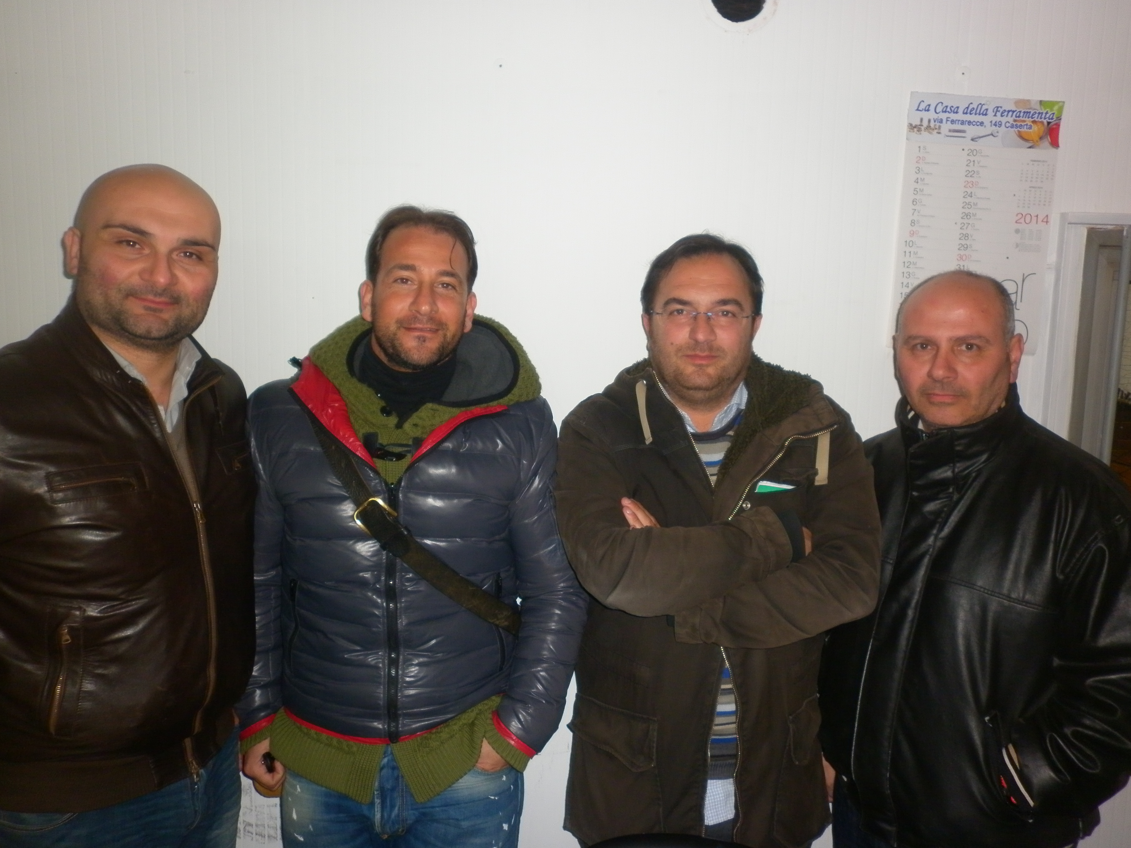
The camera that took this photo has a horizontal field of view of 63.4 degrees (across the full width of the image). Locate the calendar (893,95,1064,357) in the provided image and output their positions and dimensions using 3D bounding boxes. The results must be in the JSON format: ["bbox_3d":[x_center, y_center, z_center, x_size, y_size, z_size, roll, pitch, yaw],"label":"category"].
[{"bbox_3d":[0.767,-0.371,1.714,0.290,0.470,0.010,3,6,-2],"label":"calendar"}]

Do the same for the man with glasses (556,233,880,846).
[{"bbox_3d":[0.212,0.600,1.475,0.520,1.750,0.410,2,8,2],"label":"man with glasses"}]

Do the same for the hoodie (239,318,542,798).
[{"bbox_3d":[-0.250,0.195,1.435,0.500,0.730,0.300,1,8,-5],"label":"hoodie"}]

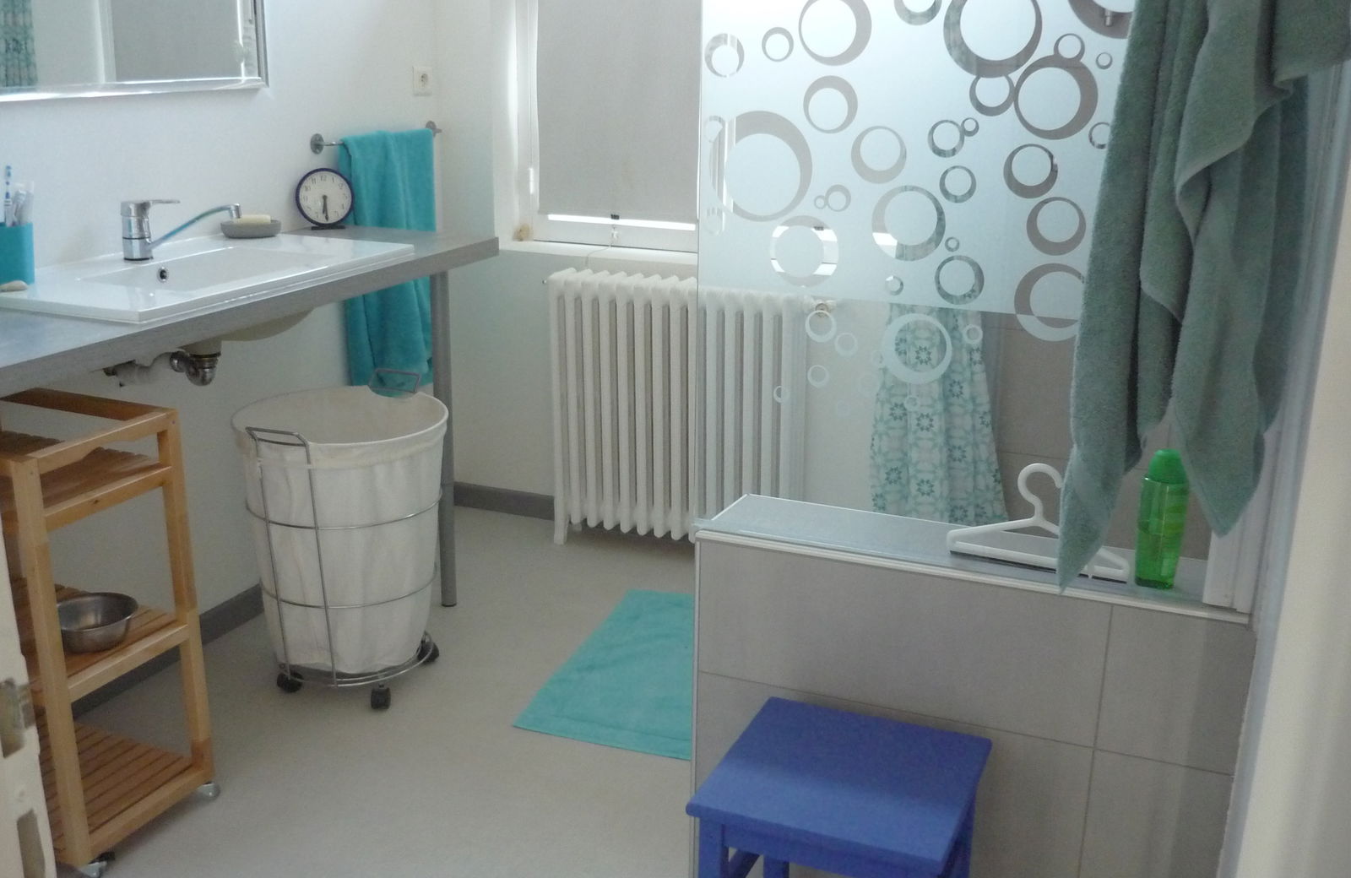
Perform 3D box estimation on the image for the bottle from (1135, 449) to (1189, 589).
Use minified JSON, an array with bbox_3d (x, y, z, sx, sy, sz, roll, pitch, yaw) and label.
[{"bbox_3d":[0.657,0.102,1.734,0.062,0.195,0.042,7,18,21],"label":"bottle"}]

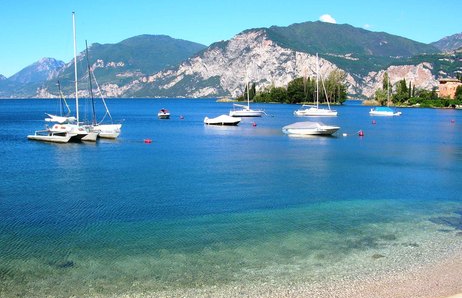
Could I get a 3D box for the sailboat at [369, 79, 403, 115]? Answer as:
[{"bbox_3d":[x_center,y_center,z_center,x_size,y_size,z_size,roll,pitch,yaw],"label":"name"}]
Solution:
[{"bbox_3d":[31.521,-10.532,94.842,6.400,7.700,2.300,-1,6,-5],"label":"sailboat"}]

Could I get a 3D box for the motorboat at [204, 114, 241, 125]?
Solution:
[{"bbox_3d":[-1.162,-4.032,63.790,4.900,1.600,1.900,0,6,-3],"label":"motorboat"}]

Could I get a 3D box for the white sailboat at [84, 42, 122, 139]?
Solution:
[{"bbox_3d":[-13.079,-5.567,44.225,7.200,8.950,2.400,5,8,38],"label":"white sailboat"}]

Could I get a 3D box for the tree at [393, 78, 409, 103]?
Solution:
[{"bbox_3d":[66.703,-22.797,183.607,6.200,9.760,6.200,3,7,25],"label":"tree"}]

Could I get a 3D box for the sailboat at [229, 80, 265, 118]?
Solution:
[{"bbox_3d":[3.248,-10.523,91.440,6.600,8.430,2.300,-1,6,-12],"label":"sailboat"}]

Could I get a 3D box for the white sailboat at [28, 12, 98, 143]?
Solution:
[{"bbox_3d":[-13.969,-6.252,40.954,7.000,11.030,4.500,5,8,38],"label":"white sailboat"}]

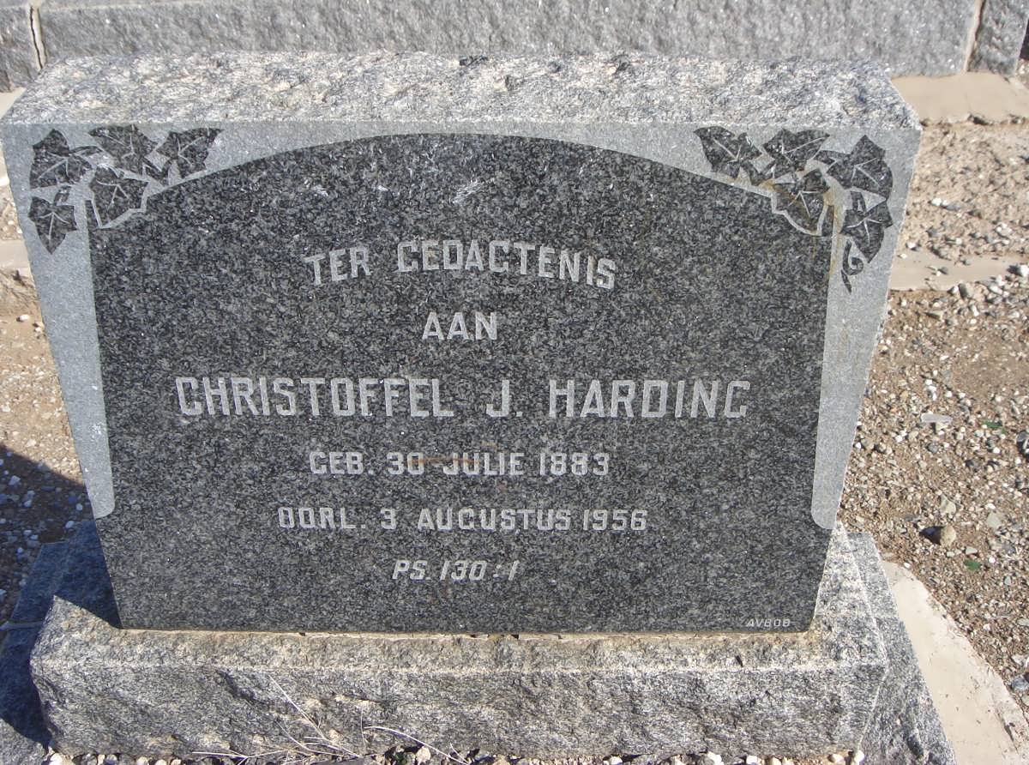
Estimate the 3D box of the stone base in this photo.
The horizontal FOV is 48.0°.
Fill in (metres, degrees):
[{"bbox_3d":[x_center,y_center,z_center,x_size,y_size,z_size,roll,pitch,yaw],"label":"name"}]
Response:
[{"bbox_3d":[-0.045,0.307,1.396,0.965,0.176,0.218,0,38,-1],"label":"stone base"}]

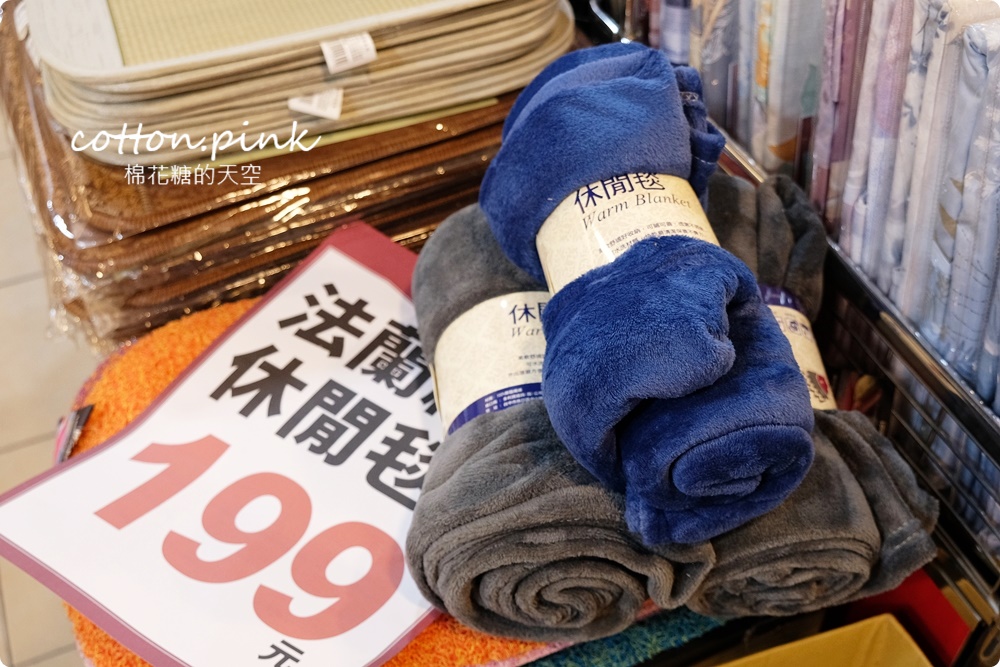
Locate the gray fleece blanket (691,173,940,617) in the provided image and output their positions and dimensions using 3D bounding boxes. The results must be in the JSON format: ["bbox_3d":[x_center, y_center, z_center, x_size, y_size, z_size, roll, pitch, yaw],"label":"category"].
[{"bbox_3d":[0.201,0.028,0.769,0.165,0.150,0.342,-1,43,-1],"label":"gray fleece blanket"}]

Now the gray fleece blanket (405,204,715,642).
[{"bbox_3d":[0.027,0.049,0.746,0.171,0.161,0.318,-2,40,-2],"label":"gray fleece blanket"}]

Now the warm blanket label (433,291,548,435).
[{"bbox_3d":[0.022,0.055,0.739,0.150,0.141,0.120,2,40,-6],"label":"warm blanket label"}]

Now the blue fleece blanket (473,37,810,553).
[{"bbox_3d":[0.087,-0.035,0.652,0.144,0.144,0.324,-9,52,-11],"label":"blue fleece blanket"}]

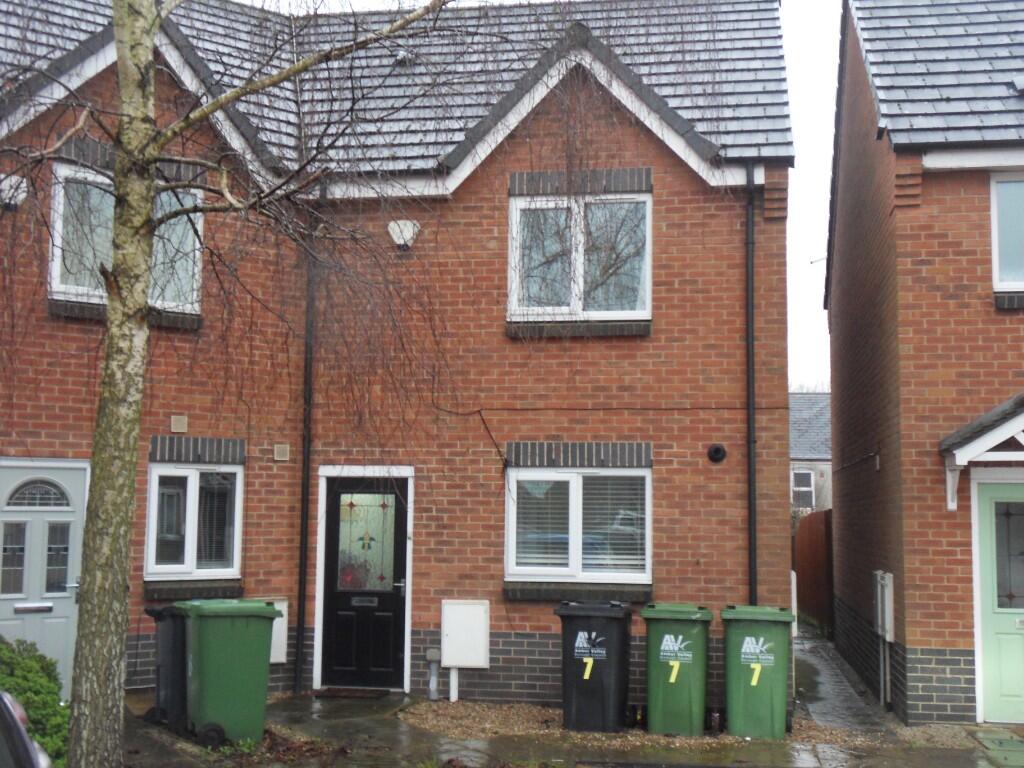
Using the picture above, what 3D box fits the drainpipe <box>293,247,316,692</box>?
[{"bbox_3d":[-1.964,0.667,12.594,0.072,4.406,0.072,0,-6,9],"label":"drainpipe"}]

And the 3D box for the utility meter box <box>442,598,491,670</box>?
[{"bbox_3d":[-0.420,2.267,12.088,0.410,0.600,0.200,0,-5,8],"label":"utility meter box"}]

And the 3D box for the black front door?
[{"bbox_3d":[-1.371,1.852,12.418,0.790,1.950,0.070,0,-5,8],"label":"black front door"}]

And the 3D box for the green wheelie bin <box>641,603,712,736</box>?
[{"bbox_3d":[1.394,2.369,11.200,0.580,1.060,0.730,-1,-5,12],"label":"green wheelie bin"}]

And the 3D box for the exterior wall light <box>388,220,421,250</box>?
[{"bbox_3d":[-1.019,-1.406,12.564,0.290,0.275,0.110,0,-5,8],"label":"exterior wall light"}]

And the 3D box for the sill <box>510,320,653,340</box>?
[{"bbox_3d":[0.623,-0.497,12.379,1.342,0.161,0.120,0,-6,9],"label":"sill"}]

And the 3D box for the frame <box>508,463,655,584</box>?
[{"bbox_3d":[0.614,1.297,12.238,1.354,1.046,0.080,0,-6,9],"label":"frame"}]

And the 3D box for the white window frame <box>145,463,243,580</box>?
[{"bbox_3d":[-2.853,1.239,11.957,0.900,1.024,0.080,5,-7,-35],"label":"white window frame"}]

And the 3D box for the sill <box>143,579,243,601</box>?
[{"bbox_3d":[-2.862,1.846,11.912,0.910,0.150,0.150,4,-7,-36],"label":"sill"}]

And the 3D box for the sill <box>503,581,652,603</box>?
[{"bbox_3d":[0.608,1.892,12.104,1.345,0.150,0.150,0,-5,8],"label":"sill"}]

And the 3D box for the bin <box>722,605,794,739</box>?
[{"bbox_3d":[2.043,2.356,11.050,0.580,1.060,0.730,0,-5,11],"label":"bin"}]

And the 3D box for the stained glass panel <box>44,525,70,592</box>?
[{"bbox_3d":[-3.840,1.464,11.242,0.183,0.582,0.030,5,-7,-35],"label":"stained glass panel"}]

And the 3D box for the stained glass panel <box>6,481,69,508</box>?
[{"bbox_3d":[-3.982,0.923,11.190,0.512,0.218,0.030,5,-7,-35],"label":"stained glass panel"}]

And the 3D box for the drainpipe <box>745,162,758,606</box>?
[{"bbox_3d":[2.158,0.383,11.956,0.072,4.830,0.072,0,-6,9],"label":"drainpipe"}]

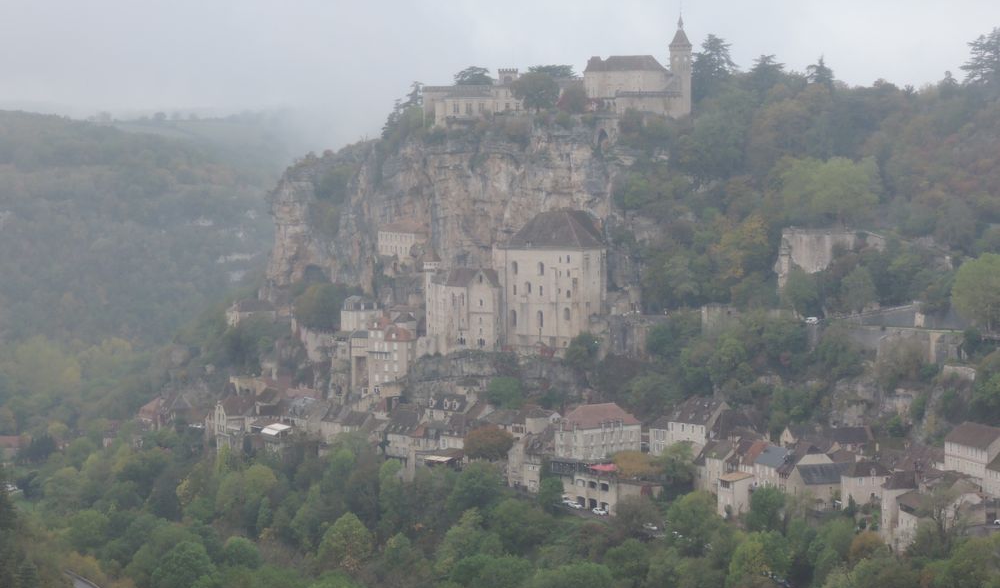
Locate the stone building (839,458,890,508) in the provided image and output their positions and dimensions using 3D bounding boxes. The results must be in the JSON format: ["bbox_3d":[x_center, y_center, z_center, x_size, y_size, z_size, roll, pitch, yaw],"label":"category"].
[{"bbox_3d":[75.530,39.550,627.000,8.800,9.300,6.600,-1,3,-16],"label":"stone building"}]

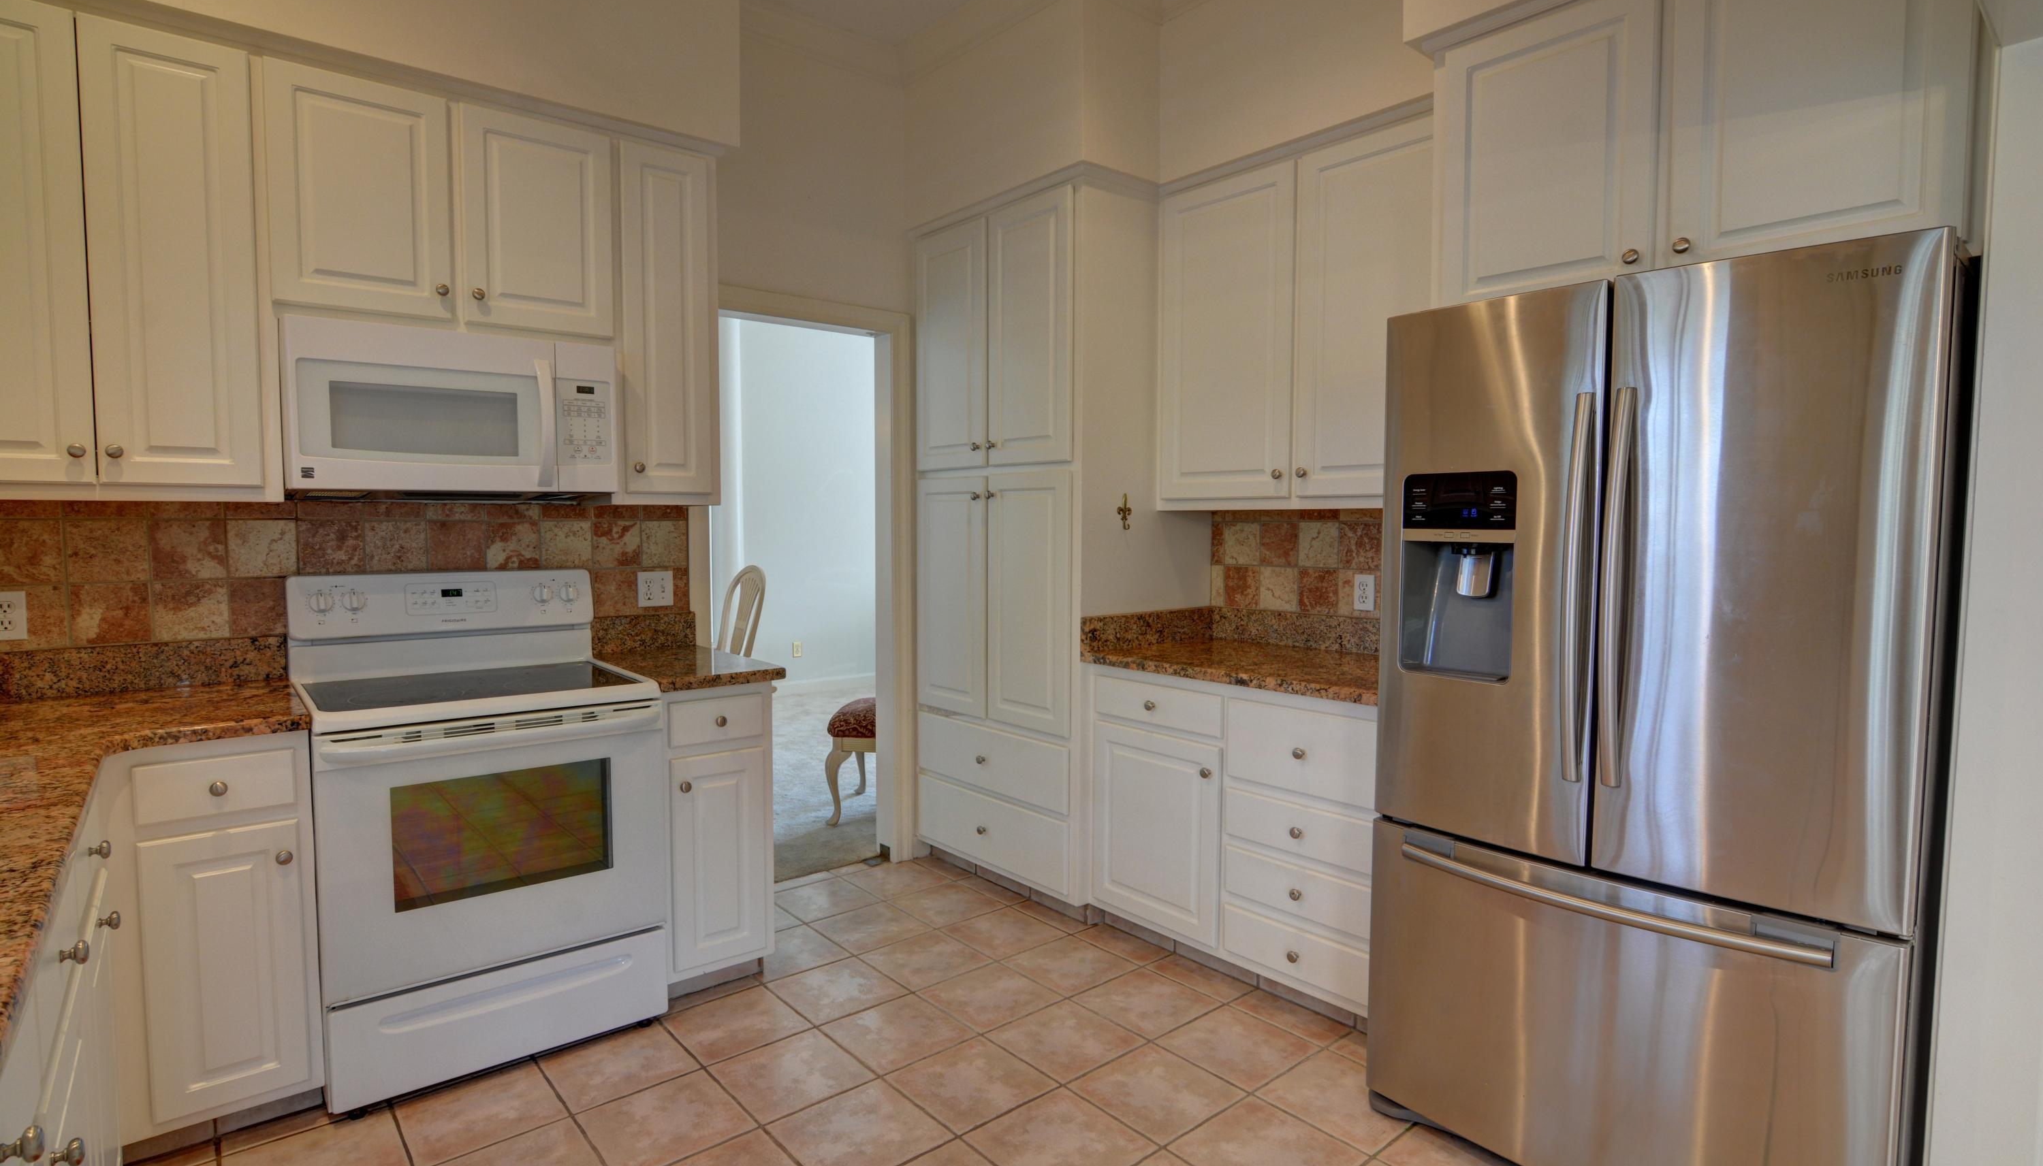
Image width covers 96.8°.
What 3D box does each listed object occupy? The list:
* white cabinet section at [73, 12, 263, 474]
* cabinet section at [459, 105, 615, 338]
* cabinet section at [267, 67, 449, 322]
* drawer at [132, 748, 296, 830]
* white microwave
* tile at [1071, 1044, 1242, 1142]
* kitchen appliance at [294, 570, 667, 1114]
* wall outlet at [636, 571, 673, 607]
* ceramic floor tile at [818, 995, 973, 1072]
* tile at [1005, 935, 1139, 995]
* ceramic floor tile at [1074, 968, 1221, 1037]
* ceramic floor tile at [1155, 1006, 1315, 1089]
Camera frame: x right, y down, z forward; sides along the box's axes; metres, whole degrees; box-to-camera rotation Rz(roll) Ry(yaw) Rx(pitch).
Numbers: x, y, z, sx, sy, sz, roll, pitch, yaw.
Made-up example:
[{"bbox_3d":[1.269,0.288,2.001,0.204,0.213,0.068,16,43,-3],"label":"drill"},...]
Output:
[{"bbox_3d":[-2.054,-0.754,2.235,0.287,1.007,0.310,-2,4,-35],"label":"white cabinet section"},{"bbox_3d":[-1.431,-1.003,2.663,0.370,0.563,0.310,-2,4,-35],"label":"cabinet section"},{"bbox_3d":[-1.760,-0.990,2.430,0.369,0.563,0.310,-2,4,-35],"label":"cabinet section"},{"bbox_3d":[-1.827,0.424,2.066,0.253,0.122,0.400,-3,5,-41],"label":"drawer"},{"bbox_3d":[-1.585,-0.456,2.547,0.751,0.416,0.404,-3,5,-41],"label":"white microwave"},{"bbox_3d":[0.326,1.226,2.185,0.302,0.010,0.302,-2,4,-40],"label":"tile"},{"bbox_3d":[-1.480,0.592,2.491,0.751,1.213,0.707,-3,5,-41],"label":"kitchen appliance"},{"bbox_3d":[-1.225,0.021,3.040,0.115,0.114,0.010,-3,4,-41],"label":"wall outlet"},{"bbox_3d":[-0.331,1.212,2.442,0.302,0.010,0.302,-3,5,-41],"label":"ceramic floor tile"},{"bbox_3d":[0.149,1.193,2.831,0.300,0.012,0.300,-3,5,-40],"label":"tile"},{"bbox_3d":[0.360,1.211,2.612,0.305,0.012,0.305,-3,4,-41],"label":"ceramic floor tile"},{"bbox_3d":[0.567,1.217,2.376,0.302,0.010,0.302,-3,4,-41],"label":"ceramic floor tile"}]

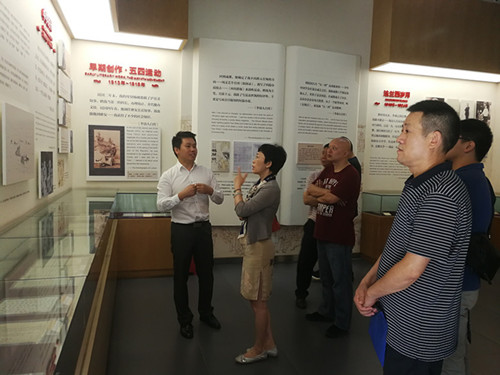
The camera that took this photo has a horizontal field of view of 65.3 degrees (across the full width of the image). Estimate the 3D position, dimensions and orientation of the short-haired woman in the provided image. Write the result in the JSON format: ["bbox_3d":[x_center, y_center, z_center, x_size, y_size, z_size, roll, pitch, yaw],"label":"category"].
[{"bbox_3d":[0.070,0.490,2.990,0.410,1.635,0.440,1,4,-9],"label":"short-haired woman"}]

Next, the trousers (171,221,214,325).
[{"bbox_3d":[-0.510,0.760,3.480,0.370,0.910,0.280,-1,5,-30],"label":"trousers"}]

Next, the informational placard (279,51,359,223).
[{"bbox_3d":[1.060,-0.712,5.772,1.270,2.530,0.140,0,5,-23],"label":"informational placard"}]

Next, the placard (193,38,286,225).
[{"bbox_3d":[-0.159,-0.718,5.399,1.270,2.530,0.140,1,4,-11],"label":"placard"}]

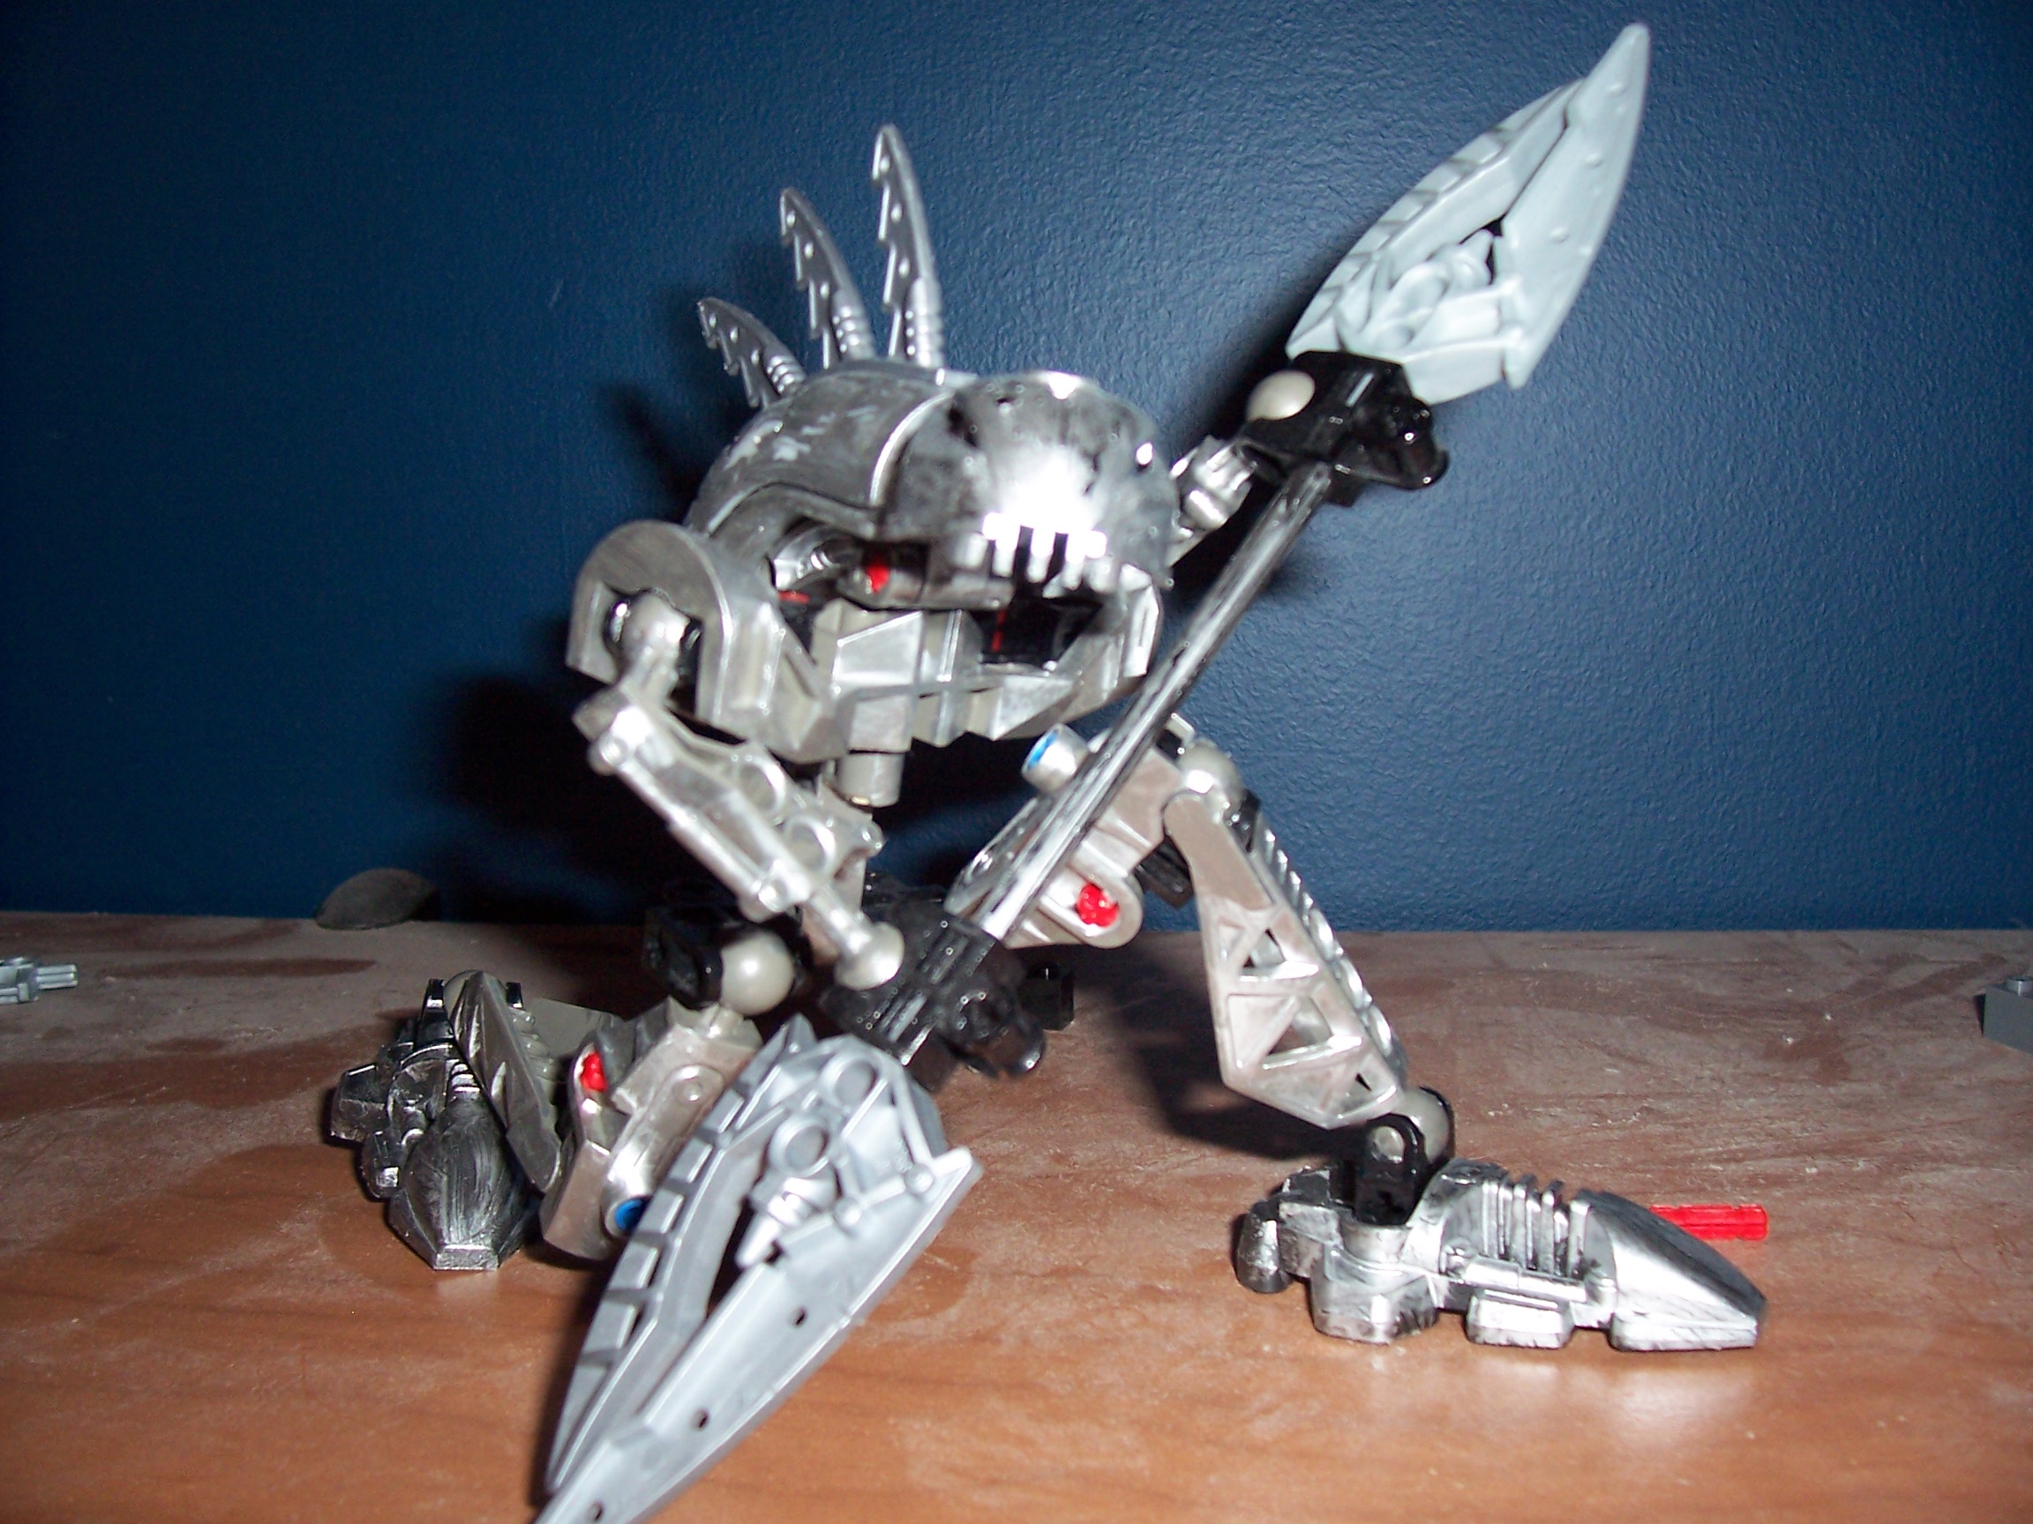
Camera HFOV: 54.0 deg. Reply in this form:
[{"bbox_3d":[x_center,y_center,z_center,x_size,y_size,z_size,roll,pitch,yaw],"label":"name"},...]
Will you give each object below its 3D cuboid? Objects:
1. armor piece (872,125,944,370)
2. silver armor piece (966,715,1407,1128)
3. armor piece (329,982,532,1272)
[{"bbox_3d":[-0.013,-0.064,0.251,0.004,0.032,0.009,-6,-7,-32],"label":"armor piece"},{"bbox_3d":[0.021,0.020,0.251,0.054,0.052,0.030,1,15,5],"label":"silver armor piece"},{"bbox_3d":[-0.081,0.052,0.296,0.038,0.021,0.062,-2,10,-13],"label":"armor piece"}]

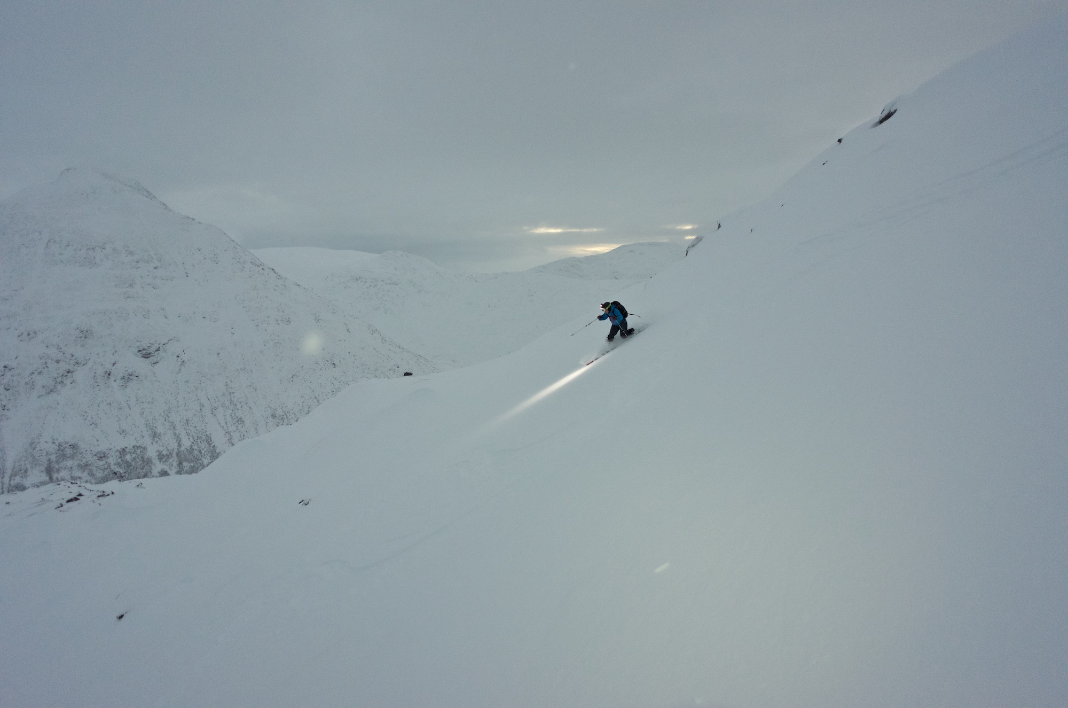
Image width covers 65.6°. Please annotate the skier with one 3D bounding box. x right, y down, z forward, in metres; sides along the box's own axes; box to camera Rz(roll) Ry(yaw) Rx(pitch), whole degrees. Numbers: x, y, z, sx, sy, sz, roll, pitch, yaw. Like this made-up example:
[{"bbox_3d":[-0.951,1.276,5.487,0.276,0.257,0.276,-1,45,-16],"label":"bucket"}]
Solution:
[{"bbox_3d":[2.257,-0.868,23.000,0.900,1.230,0.680,-4,7,-35],"label":"skier"}]

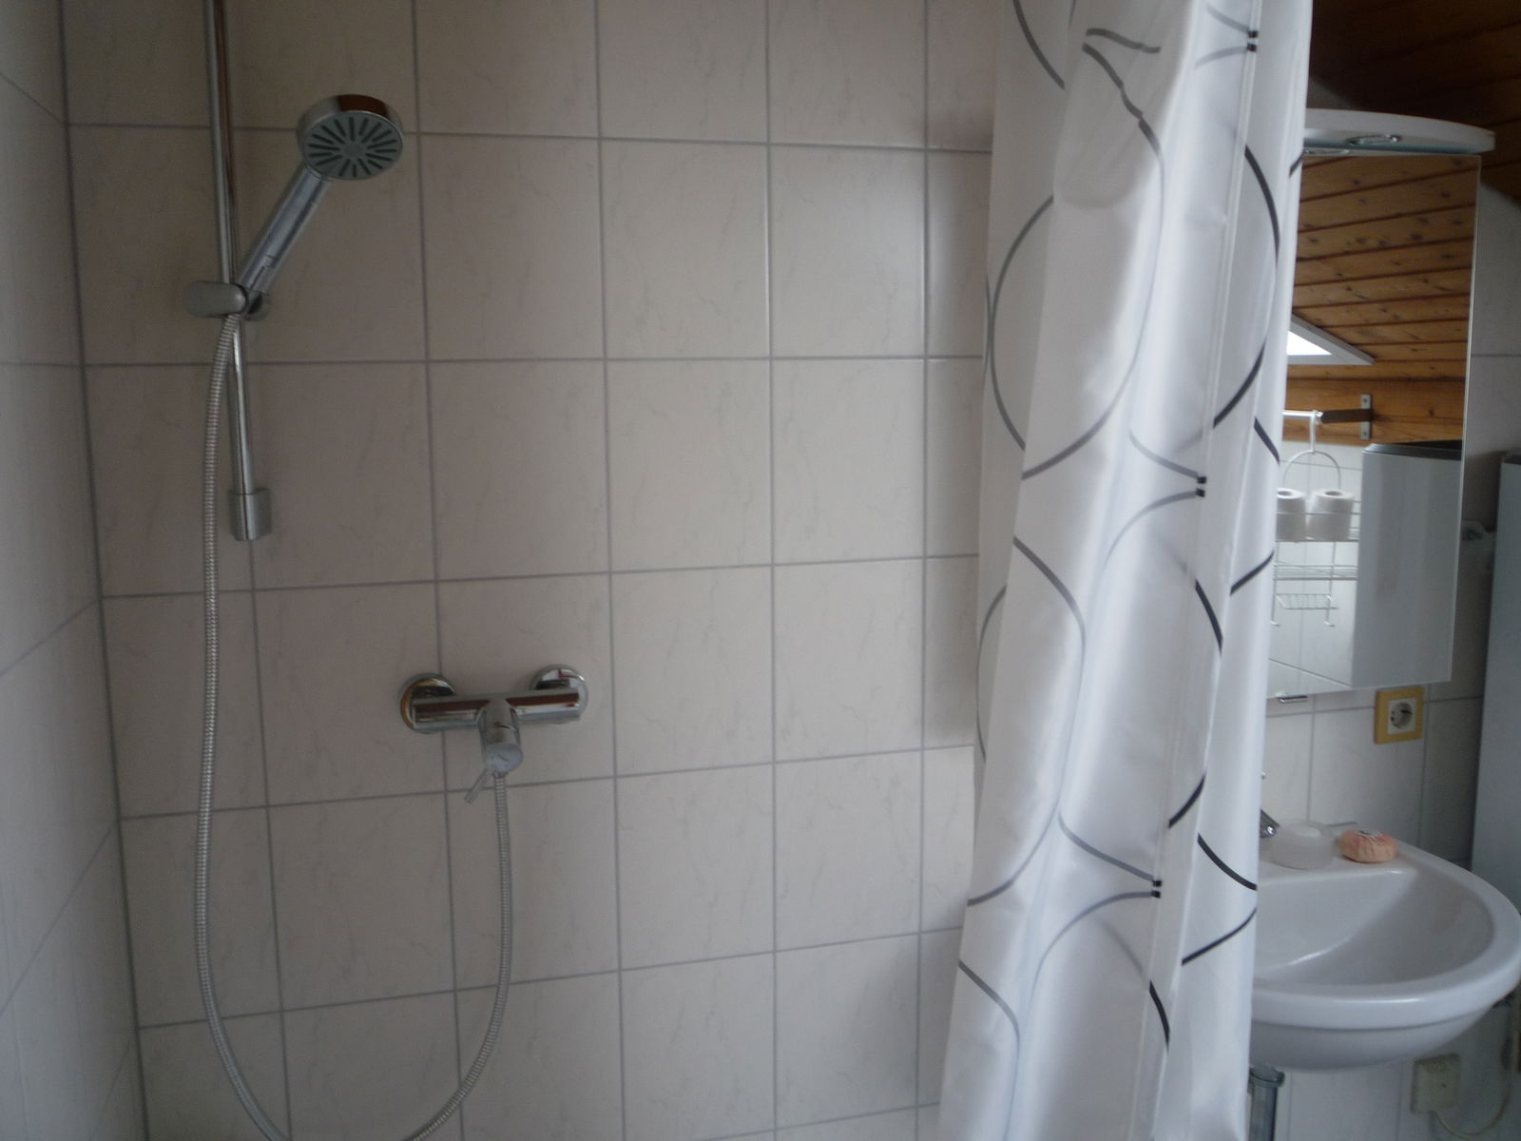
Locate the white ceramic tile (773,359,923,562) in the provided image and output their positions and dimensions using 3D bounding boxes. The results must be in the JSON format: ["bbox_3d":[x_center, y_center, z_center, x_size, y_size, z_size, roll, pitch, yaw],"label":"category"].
[{"bbox_3d":[0.110,-0.136,1.640,0.200,0.249,0.009,-3,8,-15],"label":"white ceramic tile"}]

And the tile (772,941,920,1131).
[{"bbox_3d":[0.115,0.607,1.742,0.198,0.248,0.010,-3,9,-15],"label":"tile"}]

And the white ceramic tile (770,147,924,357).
[{"bbox_3d":[0.107,-0.383,1.597,0.198,0.248,0.010,-3,9,-15],"label":"white ceramic tile"}]

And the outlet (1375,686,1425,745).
[{"bbox_3d":[0.923,0.209,1.904,0.080,0.080,0.011,-3,9,-15],"label":"outlet"}]

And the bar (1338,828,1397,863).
[{"bbox_3d":[0.842,0.381,1.825,0.081,0.036,0.068,3,9,25],"label":"bar"}]

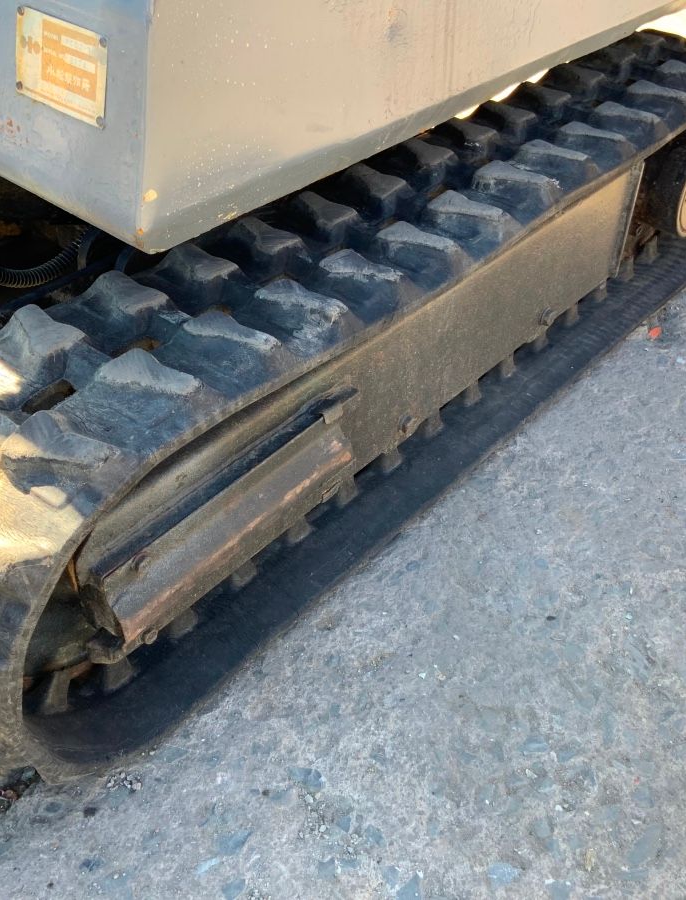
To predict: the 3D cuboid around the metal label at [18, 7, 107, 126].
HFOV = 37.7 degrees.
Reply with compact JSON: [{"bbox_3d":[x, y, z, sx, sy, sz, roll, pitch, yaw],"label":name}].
[{"bbox_3d":[-0.259,-0.351,0.920,0.128,0.078,0.003,29,35,28],"label":"metal label"}]

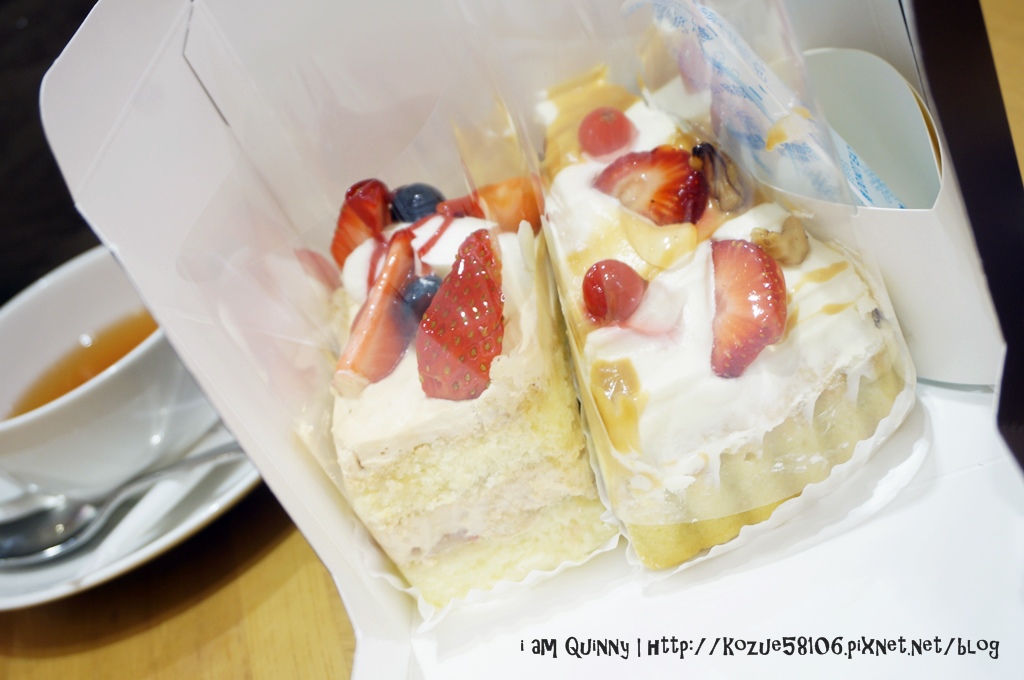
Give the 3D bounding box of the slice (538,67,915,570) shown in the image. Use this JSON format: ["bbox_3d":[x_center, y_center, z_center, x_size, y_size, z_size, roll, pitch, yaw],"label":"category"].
[{"bbox_3d":[0.040,-0.015,0.280,0.071,0.057,0.105,-22,36,-2],"label":"slice"}]

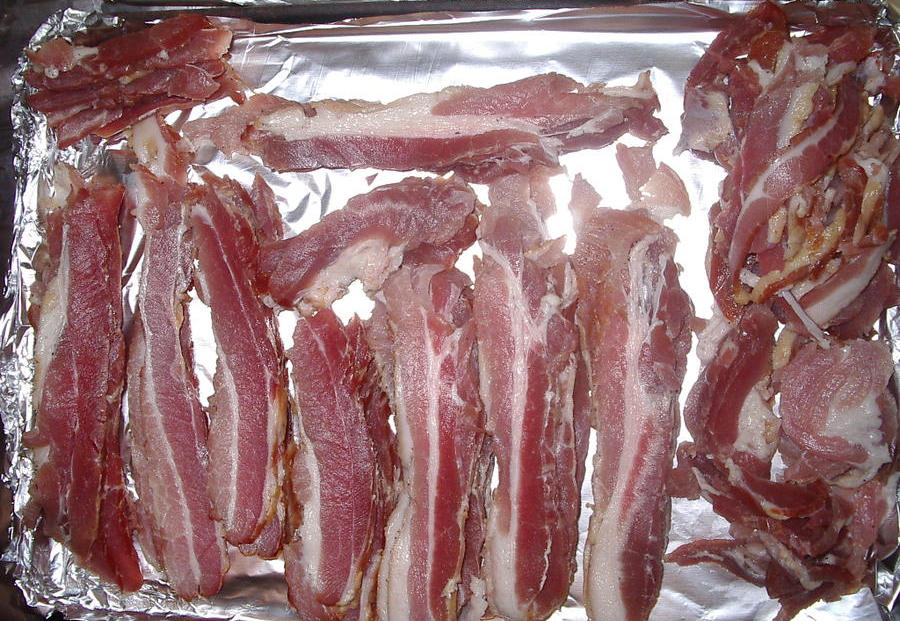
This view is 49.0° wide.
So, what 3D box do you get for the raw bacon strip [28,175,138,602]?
[{"bbox_3d":[-0.187,0.033,0.494,0.055,0.012,0.213,-3,87,0],"label":"raw bacon strip"}]

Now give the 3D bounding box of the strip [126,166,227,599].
[{"bbox_3d":[-0.142,0.035,0.494,0.043,0.011,0.217,-6,87,0],"label":"strip"}]

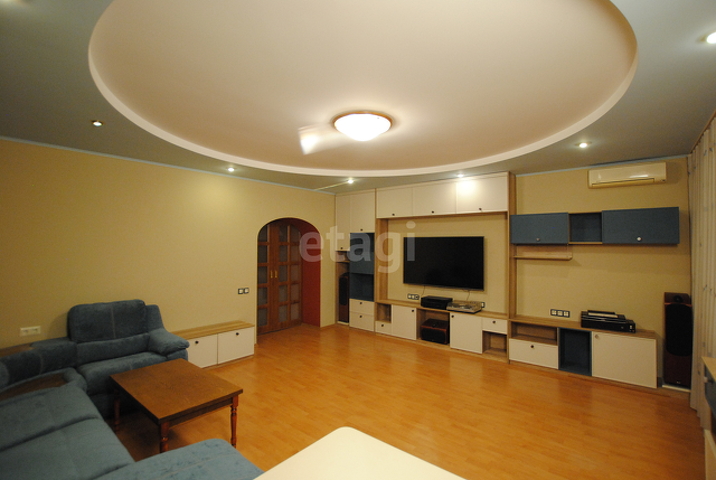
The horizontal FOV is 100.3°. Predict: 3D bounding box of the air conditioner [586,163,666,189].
[{"bbox_3d":[3.392,-0.797,3.800,0.720,0.240,0.199,-1,-2,36],"label":"air conditioner"}]

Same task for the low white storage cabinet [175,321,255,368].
[{"bbox_3d":[-2.064,1.496,4.210,1.046,0.443,0.513,1,-2,-45],"label":"low white storage cabinet"}]

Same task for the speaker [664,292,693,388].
[{"bbox_3d":[3.666,1.116,3.429,0.212,1.027,0.326,-1,-2,45],"label":"speaker"}]

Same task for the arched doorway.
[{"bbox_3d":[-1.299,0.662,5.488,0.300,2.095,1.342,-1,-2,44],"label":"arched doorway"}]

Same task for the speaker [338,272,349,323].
[{"bbox_3d":[-0.189,1.157,6.070,0.233,0.954,0.330,-1,-1,36],"label":"speaker"}]

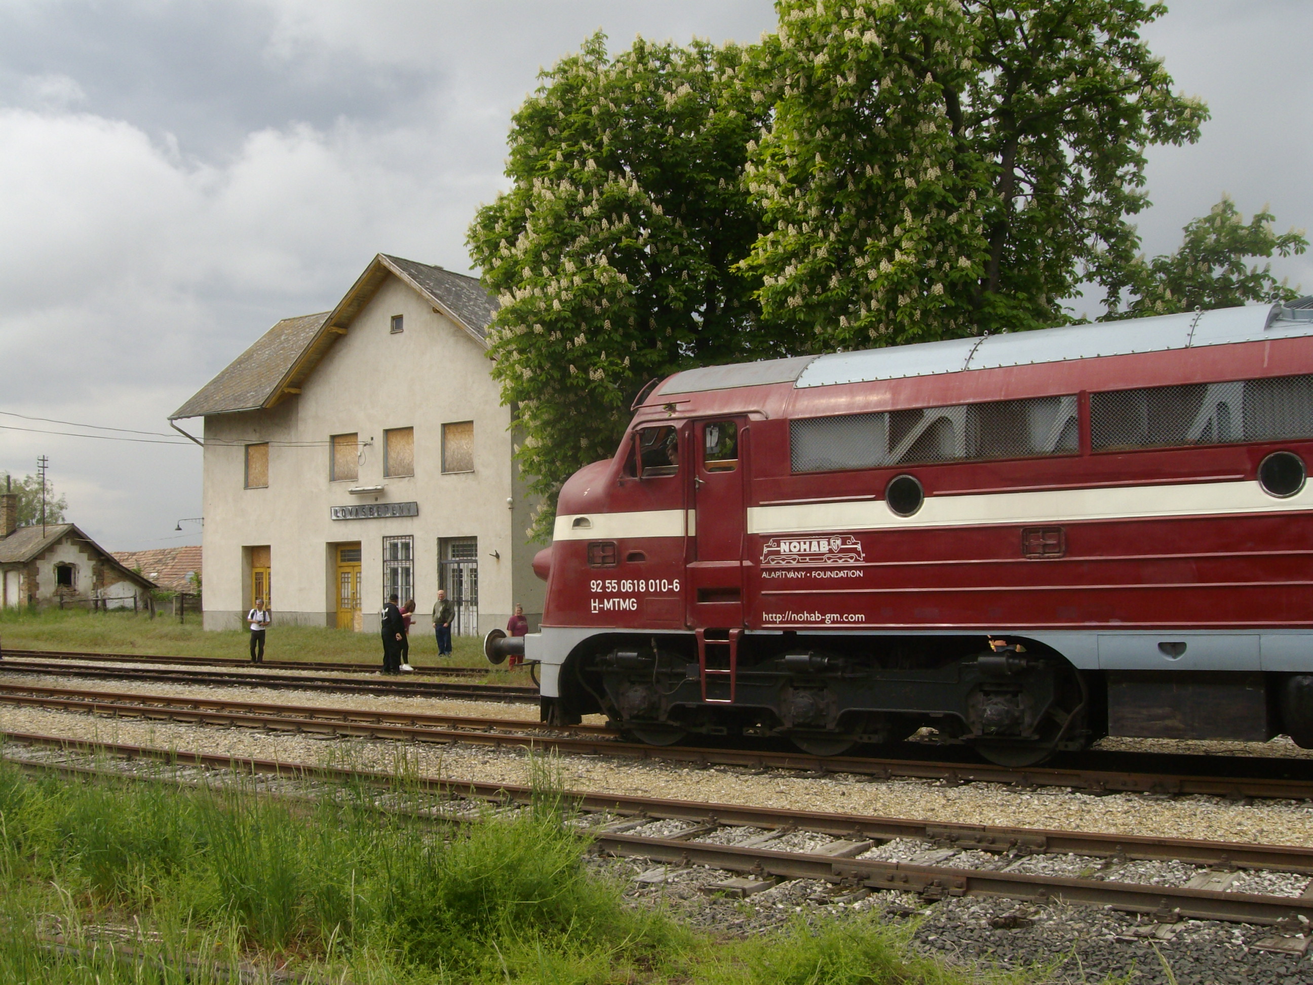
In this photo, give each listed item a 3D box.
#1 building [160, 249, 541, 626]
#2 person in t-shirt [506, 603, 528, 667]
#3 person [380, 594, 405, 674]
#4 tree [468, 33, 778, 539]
[{"bbox_3d":[-7.792,-1.121,47.656,15.500,11.880,10.270,-3,-5,32],"label":"building"},{"bbox_3d":[-3.189,3.294,31.100,0.540,1.570,0.340,1,-5,-24],"label":"person in t-shirt"},{"bbox_3d":[-5.803,3.110,30.000,0.380,1.770,0.550,3,-6,-41],"label":"person"},{"bbox_3d":[-0.770,-3.844,34.969,8.600,15.720,8.600,-1,-4,0],"label":"tree"}]

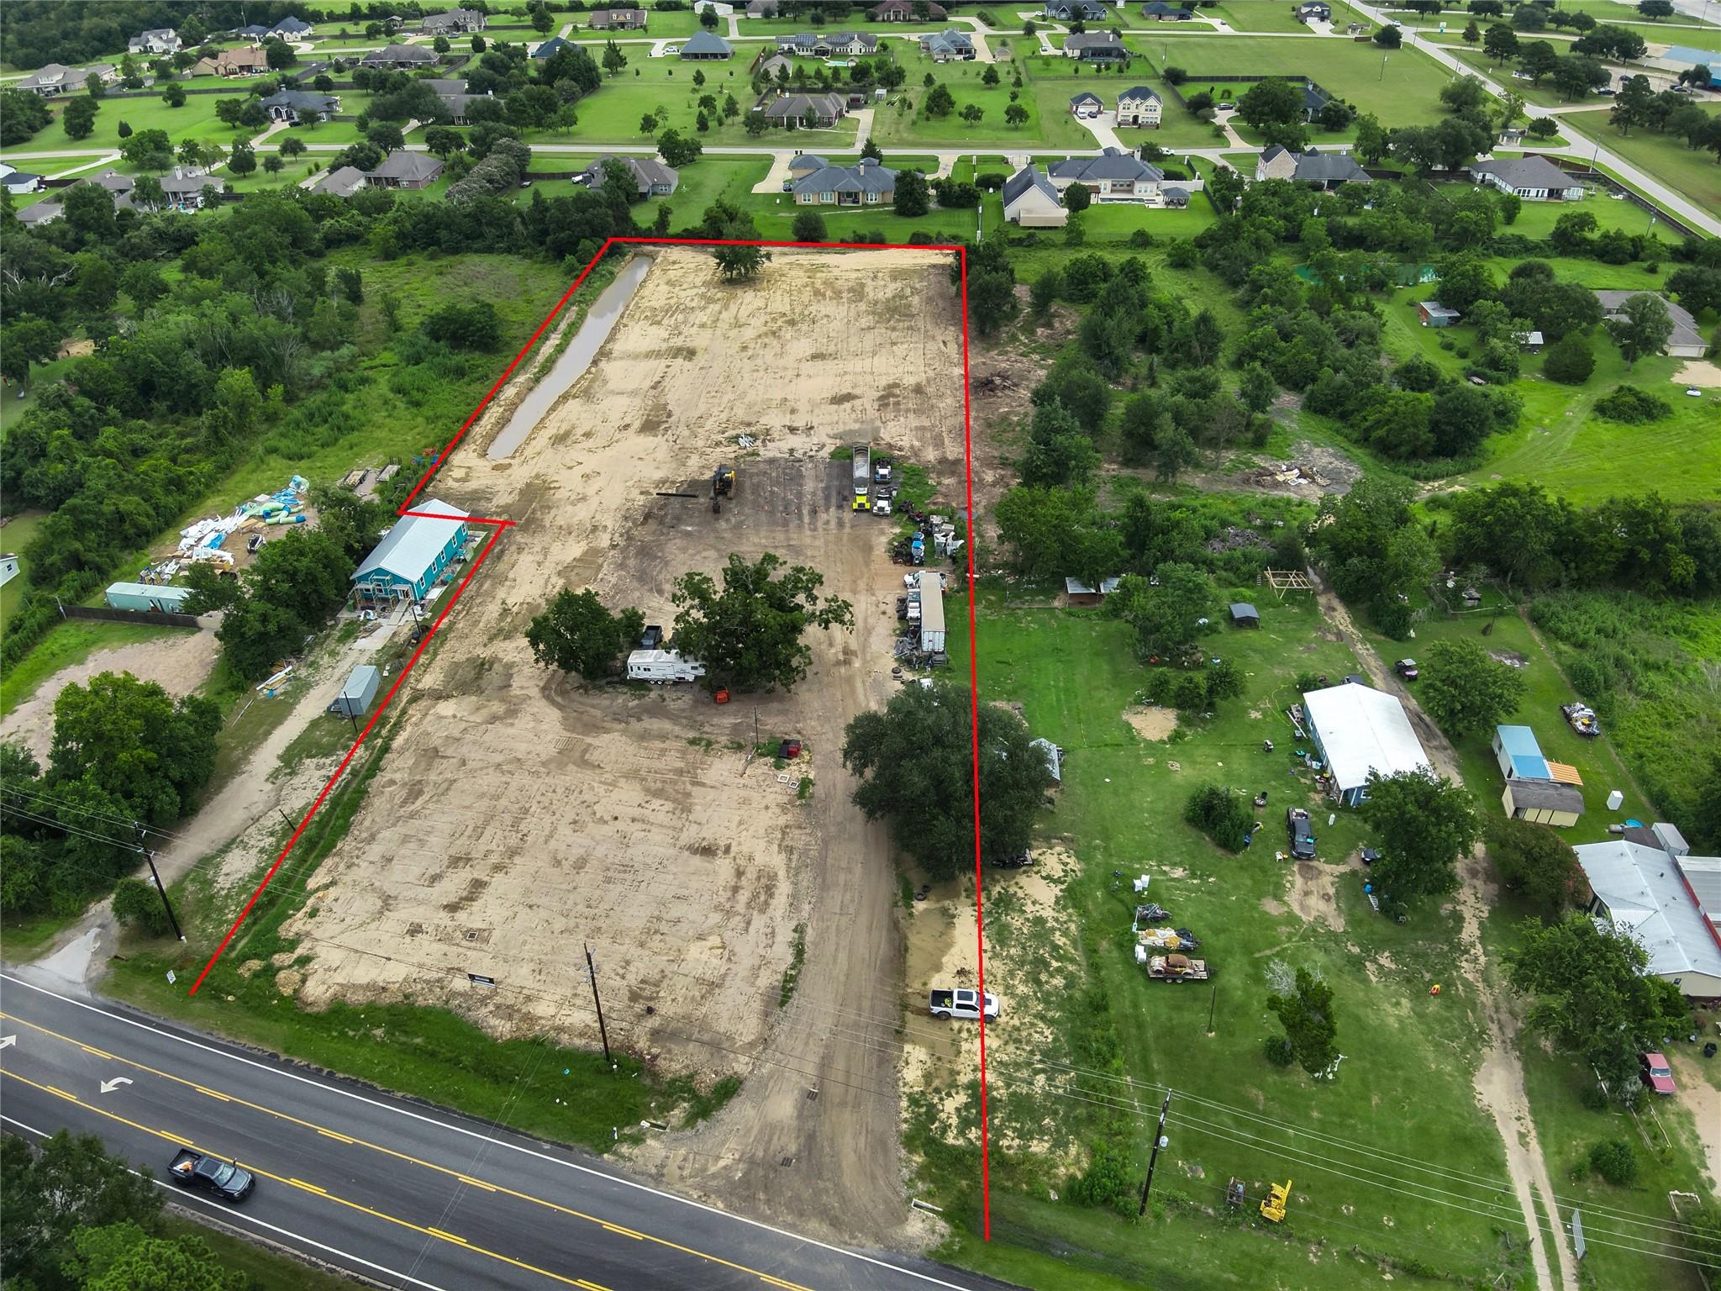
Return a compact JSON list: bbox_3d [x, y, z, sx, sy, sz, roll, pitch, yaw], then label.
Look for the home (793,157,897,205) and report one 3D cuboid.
[{"bbox_3d":[-4.440,-117.010,298.530,25.960,6.560,23.510,0,35,0],"label":"home"}]

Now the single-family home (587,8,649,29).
[{"bbox_3d":[-111.060,-288.900,549.400,24.000,7.700,11.500,-1,35,0],"label":"single-family home"}]

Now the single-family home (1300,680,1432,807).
[{"bbox_3d":[53.450,10.440,125.050,10.020,4.020,15.660,1,35,3],"label":"single-family home"}]

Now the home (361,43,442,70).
[{"bbox_3d":[-165.080,-214.370,432.380,26.060,7.240,16.410,0,35,0],"label":"home"}]

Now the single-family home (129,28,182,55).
[{"bbox_3d":[-306.040,-261.940,516.240,18.000,8.700,11.500,-11,37,-14],"label":"single-family home"}]

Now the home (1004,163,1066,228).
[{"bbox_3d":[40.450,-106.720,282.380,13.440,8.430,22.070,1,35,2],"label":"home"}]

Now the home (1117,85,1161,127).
[{"bbox_3d":[86.470,-166.490,368.210,12.800,10.600,11.000,4,36,7],"label":"home"}]

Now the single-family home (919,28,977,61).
[{"bbox_3d":[35.110,-237.980,472.060,20.500,9.000,17.500,-1,35,0],"label":"single-family home"}]

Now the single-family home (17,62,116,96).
[{"bbox_3d":[-299.450,-214.850,449.560,30.000,8.700,16.000,-18,38,-22],"label":"single-family home"}]

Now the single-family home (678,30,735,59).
[{"bbox_3d":[-62.080,-241.530,479.680,18.700,9.300,16.500,-1,35,0],"label":"single-family home"}]

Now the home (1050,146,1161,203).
[{"bbox_3d":[61.750,-119.610,299.860,28.890,8.420,19.590,0,35,0],"label":"home"}]

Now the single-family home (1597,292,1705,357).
[{"bbox_3d":[146.000,-60.020,220.380,17.770,5.130,23.700,4,35,7],"label":"single-family home"}]

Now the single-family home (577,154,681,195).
[{"bbox_3d":[-57.920,-119.100,301.950,23.500,6.460,22.520,0,35,0],"label":"single-family home"}]

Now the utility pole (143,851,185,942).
[{"bbox_3d":[-61.580,21.540,104.950,0.350,12.200,0.350,0,32,0],"label":"utility pole"}]

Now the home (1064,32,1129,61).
[{"bbox_3d":[92.050,-234.770,466.440,22.500,8.300,16.000,0,35,2],"label":"home"}]

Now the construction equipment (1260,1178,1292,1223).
[{"bbox_3d":[30.350,40.240,86.790,1.700,2.400,2.000,19,39,25],"label":"construction equipment"}]

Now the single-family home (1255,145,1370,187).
[{"bbox_3d":[113.900,-120.630,301.050,24.480,8.030,17.620,1,35,2],"label":"single-family home"}]

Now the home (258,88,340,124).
[{"bbox_3d":[-185.470,-181.000,398.380,21.500,8.700,15.000,-2,35,-2],"label":"home"}]

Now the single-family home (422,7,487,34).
[{"bbox_3d":[-167.020,-256.680,489.550,26.390,8.060,14.390,-14,37,-18],"label":"single-family home"}]

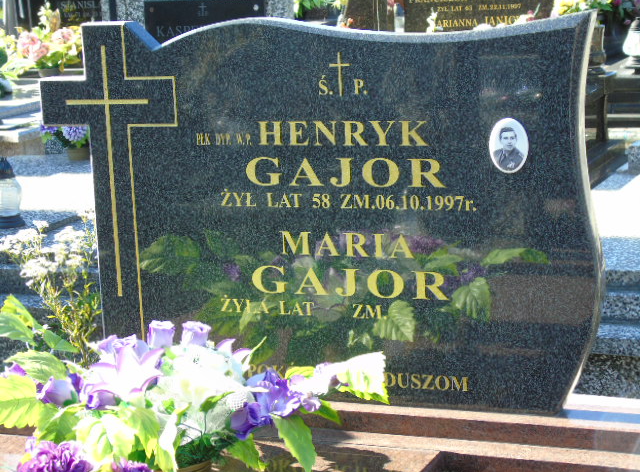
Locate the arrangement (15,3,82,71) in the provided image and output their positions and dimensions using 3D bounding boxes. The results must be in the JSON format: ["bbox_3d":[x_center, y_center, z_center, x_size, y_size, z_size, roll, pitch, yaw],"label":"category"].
[{"bbox_3d":[-1.282,-0.940,7.200,0.320,0.340,0.280,1,15,21],"label":"arrangement"}]

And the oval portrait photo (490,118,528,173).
[{"bbox_3d":[0.401,-0.192,3.219,0.088,0.119,0.010,1,13,21],"label":"oval portrait photo"}]

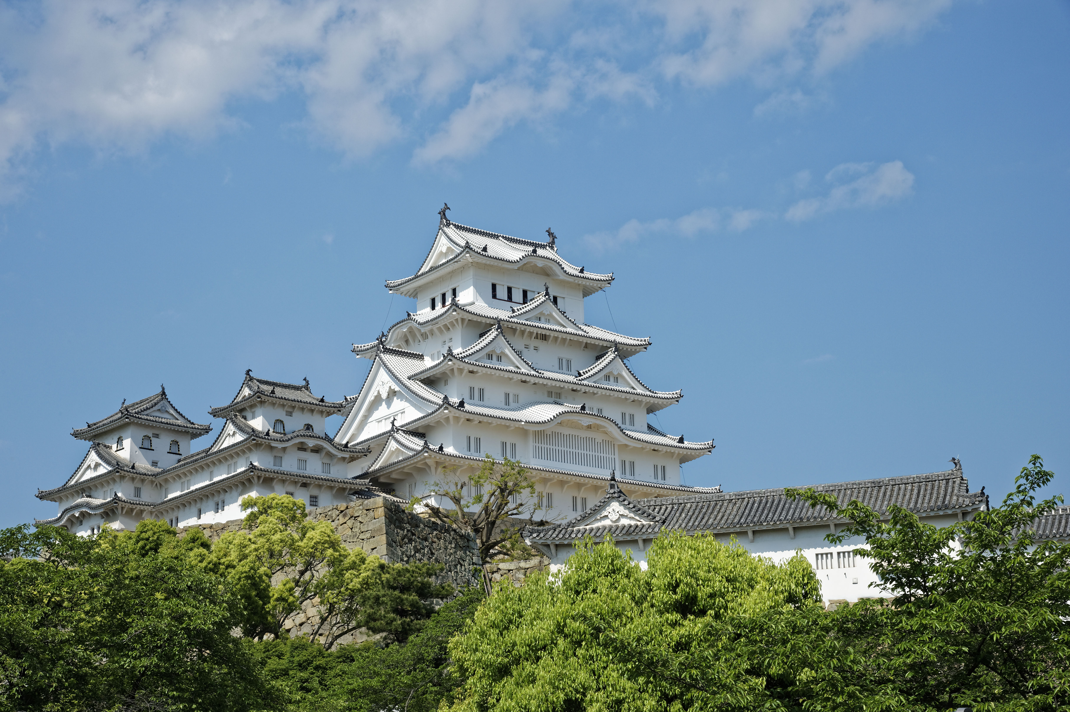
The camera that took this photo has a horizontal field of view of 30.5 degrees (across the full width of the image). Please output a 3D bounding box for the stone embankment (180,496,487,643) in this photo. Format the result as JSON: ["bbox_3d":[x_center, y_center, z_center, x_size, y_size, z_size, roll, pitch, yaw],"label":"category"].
[{"bbox_3d":[-15.800,18.790,157.820,24.000,12.000,16.000,-10,-18,35],"label":"stone embankment"}]

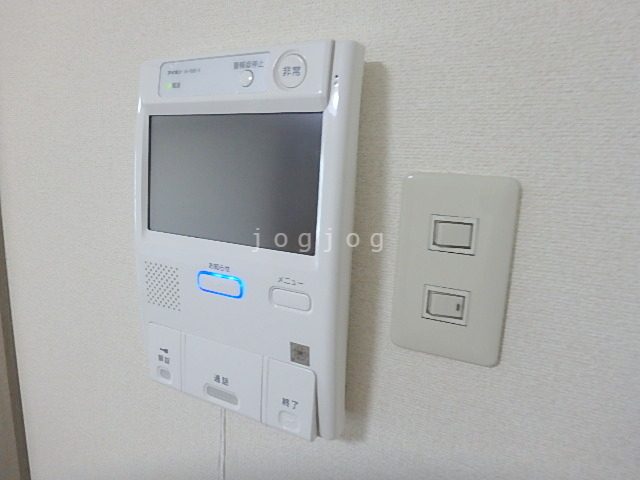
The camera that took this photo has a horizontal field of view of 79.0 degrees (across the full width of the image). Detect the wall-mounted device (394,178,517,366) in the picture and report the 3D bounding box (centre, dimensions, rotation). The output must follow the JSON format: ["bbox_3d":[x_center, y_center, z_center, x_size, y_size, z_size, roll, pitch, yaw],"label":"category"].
[{"bbox_3d":[0.083,0.019,0.248,0.070,0.120,0.009,7,12,25],"label":"wall-mounted device"}]

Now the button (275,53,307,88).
[{"bbox_3d":[-0.018,-0.108,0.249,0.023,0.023,0.005,7,12,25],"label":"button"}]

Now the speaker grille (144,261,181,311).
[{"bbox_3d":[-0.134,0.039,0.334,0.041,0.038,0.004,7,12,25],"label":"speaker grille"}]

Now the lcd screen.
[{"bbox_3d":[-0.068,-0.044,0.286,0.153,0.092,0.009,7,8,24],"label":"lcd screen"}]

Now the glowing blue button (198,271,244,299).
[{"bbox_3d":[-0.078,0.035,0.305,0.044,0.016,0.005,7,12,25],"label":"glowing blue button"}]

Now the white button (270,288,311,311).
[{"bbox_3d":[-0.020,0.043,0.279,0.033,0.015,0.005,7,12,25],"label":"white button"}]

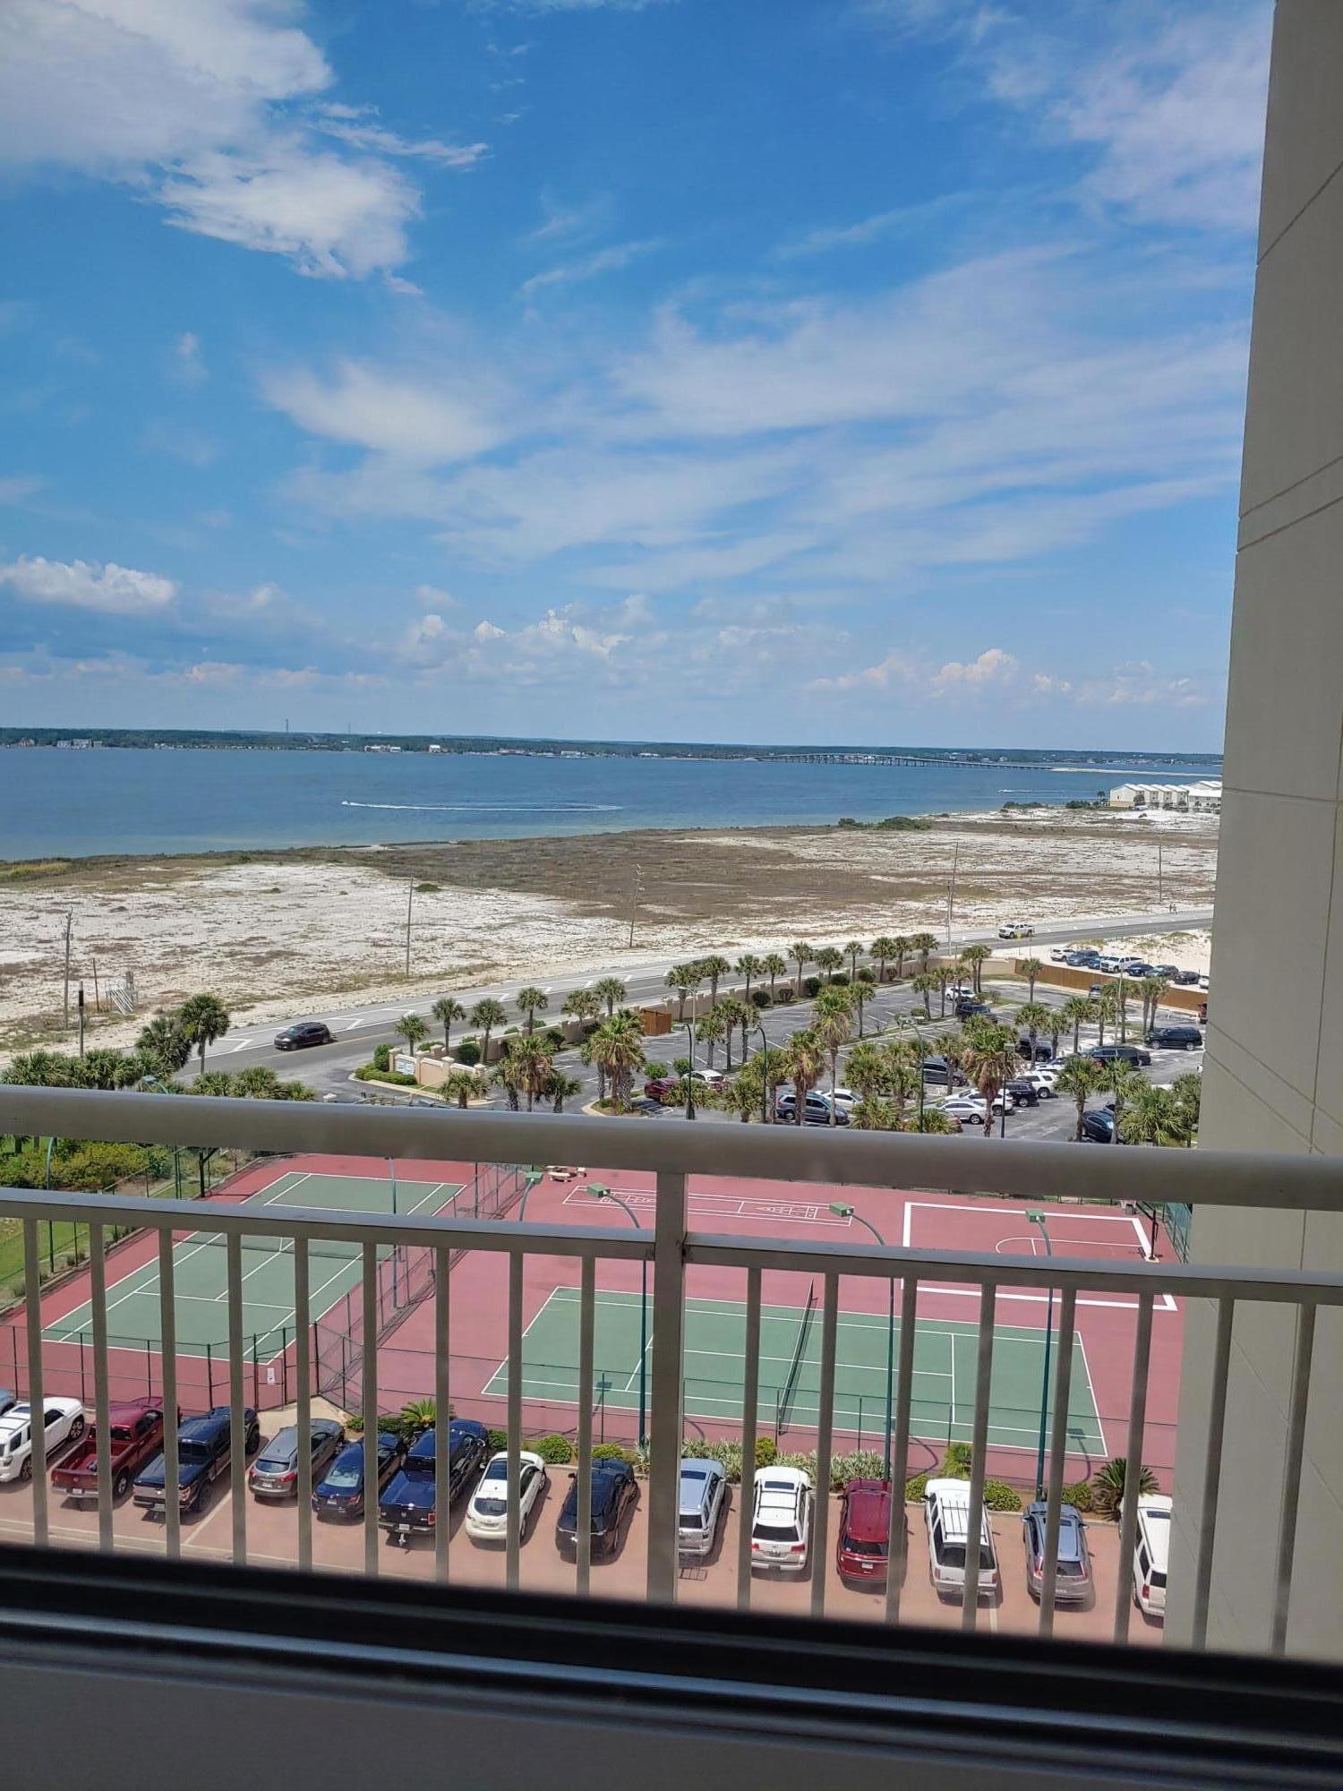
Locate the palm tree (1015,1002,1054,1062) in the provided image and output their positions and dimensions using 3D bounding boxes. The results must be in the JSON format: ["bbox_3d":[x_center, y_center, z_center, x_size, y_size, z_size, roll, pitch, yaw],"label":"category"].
[{"bbox_3d":[29.576,11.219,104.935,3.188,5.382,3.188,1,7,0],"label":"palm tree"}]

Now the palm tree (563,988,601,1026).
[{"bbox_3d":[-7.667,10.233,112.898,3.415,4.292,3.415,1,7,-4],"label":"palm tree"}]

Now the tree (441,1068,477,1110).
[{"bbox_3d":[-14.505,13.586,88.407,2.493,3.627,2.493,1,7,0],"label":"tree"}]

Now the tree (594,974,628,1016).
[{"bbox_3d":[-5.342,9.661,115.135,3.122,5.319,3.122,1,7,0],"label":"tree"}]

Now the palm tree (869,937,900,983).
[{"bbox_3d":[23.013,6.965,140.614,3.110,5.170,3.110,1,7,0],"label":"palm tree"}]

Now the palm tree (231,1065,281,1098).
[{"bbox_3d":[-27.648,13.124,86.297,3.260,3.840,3.260,1,7,0],"label":"palm tree"}]

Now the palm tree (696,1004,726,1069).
[{"bbox_3d":[3.209,11.351,102.051,2.424,5.130,2.424,1,7,2],"label":"palm tree"}]

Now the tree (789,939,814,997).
[{"bbox_3d":[13.440,7.600,134.360,2.620,6.120,2.560,2,7,6],"label":"tree"}]

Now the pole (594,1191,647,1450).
[{"bbox_3d":[-1.726,15.520,47.614,0.550,9.700,2.400,-6,10,-45],"label":"pole"}]

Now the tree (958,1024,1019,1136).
[{"bbox_3d":[20.335,12.261,84.046,3.800,8.230,3.800,1,7,0],"label":"tree"}]

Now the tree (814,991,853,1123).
[{"bbox_3d":[10.900,11.160,87.220,2.640,9.940,2.590,2,7,7],"label":"tree"}]

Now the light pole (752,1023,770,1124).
[{"bbox_3d":[5.034,12.292,77.402,0.700,9.100,1.800,6,9,37],"label":"light pole"}]

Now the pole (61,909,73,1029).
[{"bbox_3d":[-52.440,6.560,112.210,1.050,10.650,0.800,-2,7,-25],"label":"pole"}]

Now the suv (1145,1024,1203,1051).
[{"bbox_3d":[43.982,12.470,113.423,5.100,1.770,2.000,3,7,11],"label":"suv"}]

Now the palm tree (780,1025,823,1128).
[{"bbox_3d":[8.870,12.470,87.220,2.920,7.250,2.870,2,7,6],"label":"palm tree"}]

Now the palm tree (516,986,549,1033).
[{"bbox_3d":[-11.762,10.124,109.058,2.820,4.990,2.820,1,7,0],"label":"palm tree"}]

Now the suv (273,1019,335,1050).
[{"bbox_3d":[-31.130,11.834,109.739,1.930,1.730,4.850,6,9,40],"label":"suv"}]

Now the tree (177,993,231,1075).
[{"bbox_3d":[-34.620,10.512,95.608,3.920,6.759,3.920,-1,7,-20],"label":"tree"}]

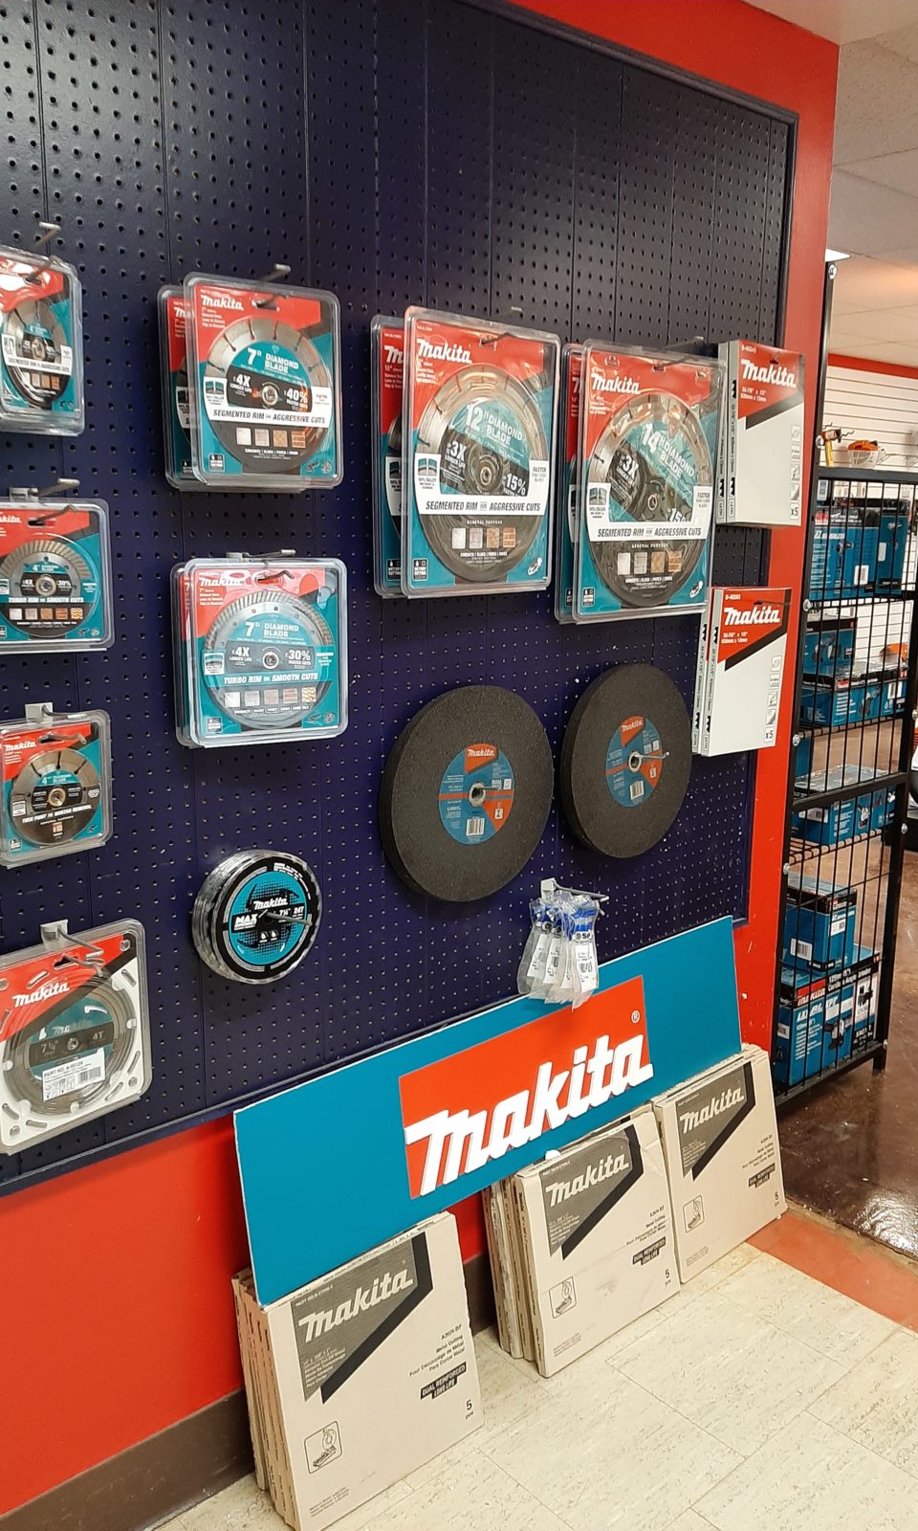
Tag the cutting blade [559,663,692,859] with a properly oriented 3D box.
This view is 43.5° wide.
[{"bbox_3d":[0.311,-0.008,2.115,0.354,0.354,0.027,-11,15,-42],"label":"cutting blade"}]

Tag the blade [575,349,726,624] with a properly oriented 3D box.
[{"bbox_3d":[0.327,-0.466,1.946,0.369,0.431,0.021,-11,17,-43],"label":"blade"}]

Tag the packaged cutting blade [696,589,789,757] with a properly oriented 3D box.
[{"bbox_3d":[0.557,-0.188,2.260,0.205,0.315,0.043,-8,16,-37],"label":"packaged cutting blade"}]

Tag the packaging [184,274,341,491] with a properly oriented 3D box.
[{"bbox_3d":[-0.236,-0.470,1.431,0.220,0.236,0.024,-13,19,-41],"label":"packaging"}]

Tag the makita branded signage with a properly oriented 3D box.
[{"bbox_3d":[0.142,0.561,2.079,1.212,0.302,0.013,-12,9,-40],"label":"makita branded signage"}]

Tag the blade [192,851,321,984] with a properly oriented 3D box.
[{"bbox_3d":[-0.281,0.211,1.621,0.187,0.187,0.044,-12,15,-43],"label":"blade"}]

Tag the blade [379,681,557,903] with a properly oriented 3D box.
[{"bbox_3d":[0.019,0.044,1.862,0.353,0.353,0.029,-11,12,-41],"label":"blade"}]

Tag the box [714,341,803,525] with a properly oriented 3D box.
[{"bbox_3d":[0.559,-0.605,2.129,0.205,0.315,0.047,-8,11,-40],"label":"box"}]

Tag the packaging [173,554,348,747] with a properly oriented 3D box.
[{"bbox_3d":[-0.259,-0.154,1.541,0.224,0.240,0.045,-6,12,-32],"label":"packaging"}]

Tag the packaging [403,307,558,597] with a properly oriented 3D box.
[{"bbox_3d":[0.037,-0.441,1.673,0.021,0.378,0.327,12,17,41],"label":"packaging"}]

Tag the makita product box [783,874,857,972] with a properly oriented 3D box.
[{"bbox_3d":[0.890,0.399,2.985,0.117,0.199,0.235,-9,16,-37],"label":"makita product box"}]

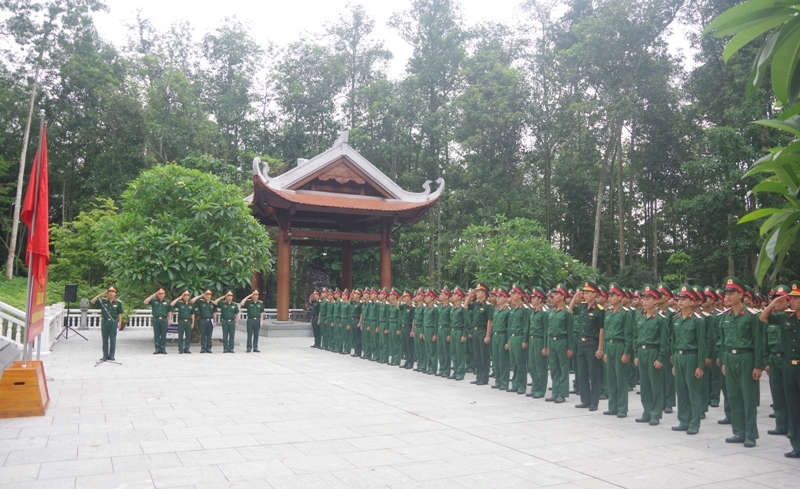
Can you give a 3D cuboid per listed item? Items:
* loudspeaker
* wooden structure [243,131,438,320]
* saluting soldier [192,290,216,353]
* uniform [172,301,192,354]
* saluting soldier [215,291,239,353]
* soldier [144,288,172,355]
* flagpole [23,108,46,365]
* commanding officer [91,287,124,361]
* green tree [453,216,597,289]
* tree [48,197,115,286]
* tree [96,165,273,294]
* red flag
[{"bbox_3d":[-11.720,1.748,21.400,0.430,0.650,0.400,4,-6,-31],"label":"loudspeaker"},{"bbox_3d":[-3.643,-0.394,27.303,8.000,8.350,8.000,3,-6,-27],"label":"wooden structure"},{"bbox_3d":[-5.345,2.105,16.400,0.680,1.730,0.420,3,-6,-28],"label":"saluting soldier"},{"bbox_3d":[-5.797,2.200,16.064,0.540,1.390,0.340,3,-6,-24],"label":"uniform"},{"bbox_3d":[-4.802,2.139,16.600,0.680,1.700,0.420,3,-6,-28],"label":"saluting soldier"},{"bbox_3d":[-6.322,2.028,15.829,0.700,1.730,0.420,3,-6,-24],"label":"soldier"},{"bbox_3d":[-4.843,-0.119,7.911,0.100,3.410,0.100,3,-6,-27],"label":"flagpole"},{"bbox_3d":[-6.949,1.882,14.250,0.740,1.740,0.420,3,-6,-28],"label":"commanding officer"},{"bbox_3d":[5.221,1.355,25.486,6.000,4.960,6.000,3,-6,-27],"label":"green tree"},{"bbox_3d":[-16.899,0.286,32.098,4.600,5.670,4.600,3,-6,-27],"label":"tree"},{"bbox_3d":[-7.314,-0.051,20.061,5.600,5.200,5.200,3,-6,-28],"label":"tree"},{"bbox_3d":[-4.929,-0.540,8.100,0.360,2.100,0.320,4,-7,-37],"label":"red flag"}]

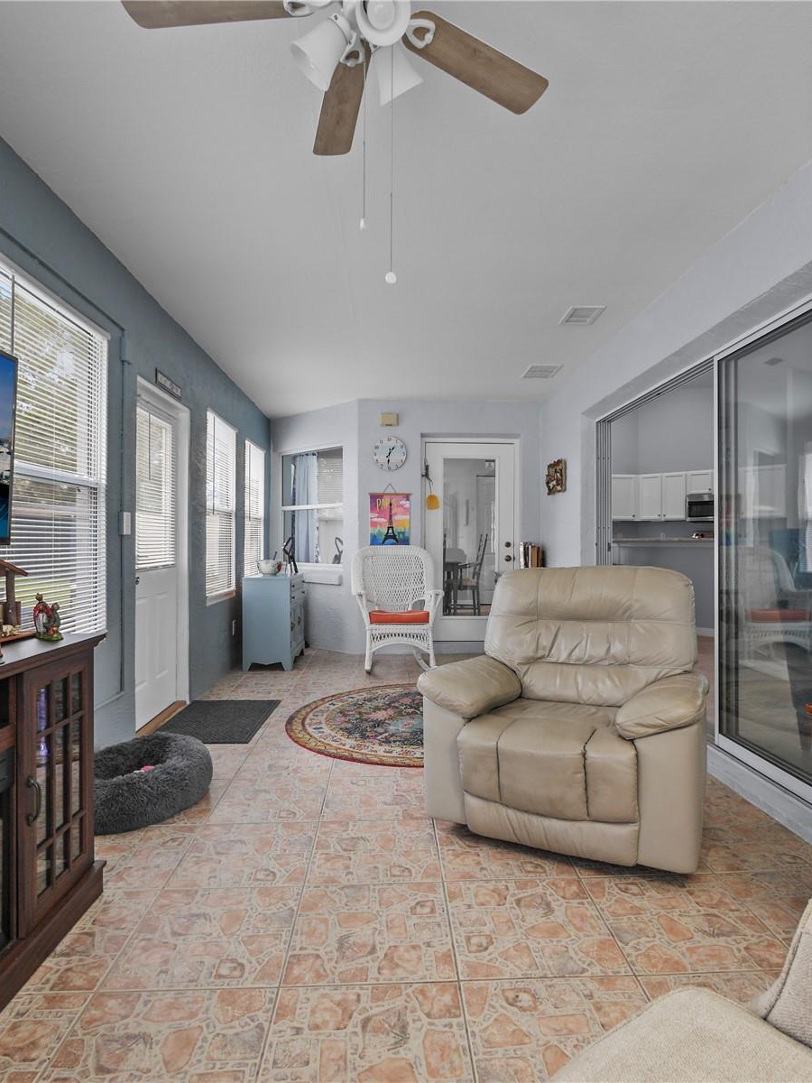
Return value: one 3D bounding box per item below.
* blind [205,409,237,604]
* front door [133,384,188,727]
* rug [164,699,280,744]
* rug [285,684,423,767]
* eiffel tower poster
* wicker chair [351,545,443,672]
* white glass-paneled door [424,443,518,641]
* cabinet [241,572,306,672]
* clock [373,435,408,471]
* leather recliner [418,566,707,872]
[{"bbox_3d":[-1.587,-0.300,5.035,0.050,1.480,0.900,0,0,-2],"label":"blind"},{"bbox_3d":[-1.592,0.125,3.704,0.080,2.060,0.870,0,0,-2],"label":"front door"},{"bbox_3d":[-1.204,1.149,3.776,0.610,0.012,0.900,0,0,-2],"label":"rug"},{"bbox_3d":[0.094,1.149,3.865,1.800,0.012,1.800,0,0,-2],"label":"rug"},{"bbox_3d":[-0.158,-0.220,5.918,0.440,0.545,0.020,0,0,-2],"label":"eiffel tower poster"},{"bbox_3d":[-0.083,0.600,5.420,0.750,1.110,0.850,0,0,-11],"label":"wicker chair"},{"bbox_3d":[0.675,0.000,6.023,0.950,2.060,0.080,0,0,-2],"label":"white glass-paneled door"},{"bbox_3d":[-1.253,0.740,5.575,0.430,0.830,0.740,0,0,-2],"label":"cabinet"},{"bbox_3d":[-0.157,-0.900,5.908,0.360,0.360,0.040,0,0,-2],"label":"clock"},{"bbox_3d":[0.701,0.640,2.591,1.030,1.030,0.960,0,0,22],"label":"leather recliner"}]

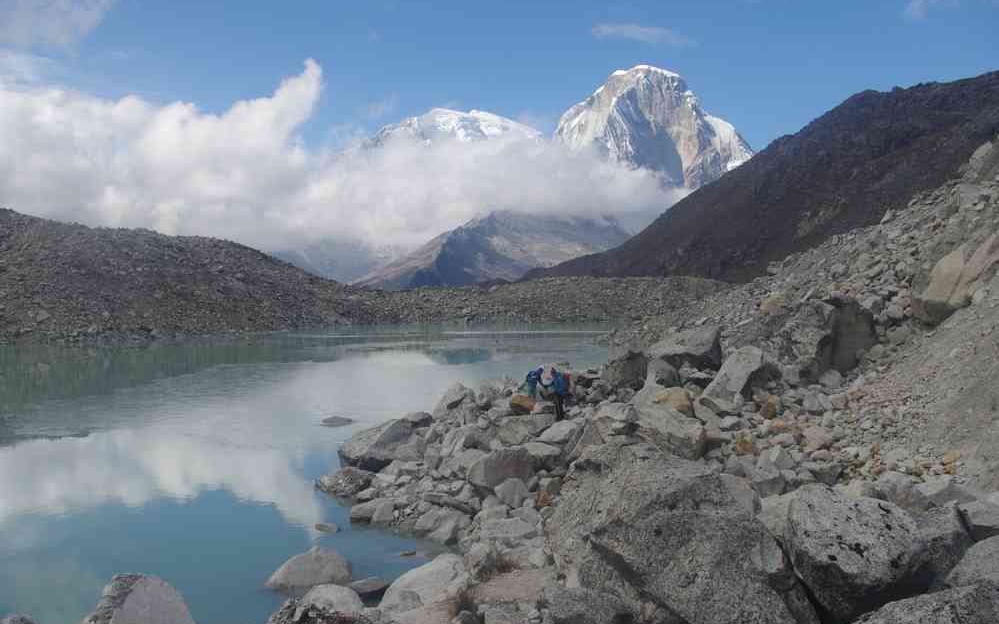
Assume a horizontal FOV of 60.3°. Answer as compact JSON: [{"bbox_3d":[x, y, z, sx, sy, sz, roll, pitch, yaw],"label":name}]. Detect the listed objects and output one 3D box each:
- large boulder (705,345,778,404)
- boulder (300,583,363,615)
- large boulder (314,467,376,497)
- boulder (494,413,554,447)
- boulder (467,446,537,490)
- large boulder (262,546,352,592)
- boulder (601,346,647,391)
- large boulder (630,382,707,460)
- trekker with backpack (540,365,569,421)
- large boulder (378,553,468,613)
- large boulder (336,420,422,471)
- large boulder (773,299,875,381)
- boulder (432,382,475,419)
[{"bbox_3d":[7.565,1.962,27.000,2.200,1.750,2.000,0,0,12],"label":"large boulder"},{"bbox_3d":[-2.477,4.358,12.700,0.951,0.530,0.808,0,1,-11],"label":"boulder"},{"bbox_3d":[-3.815,4.170,21.200,1.448,0.663,1.231,0,1,-10],"label":"large boulder"},{"bbox_3d":[0.698,3.278,24.000,1.600,0.800,1.300,0,0,0],"label":"boulder"},{"bbox_3d":[0.022,3.485,19.200,1.509,0.841,1.207,1,1,0],"label":"boulder"},{"bbox_3d":[-3.167,4.268,14.300,1.417,0.589,1.134,0,1,-12],"label":"large boulder"},{"bbox_3d":[4.650,2.102,32.000,1.750,1.500,1.600,0,0,0],"label":"boulder"},{"bbox_3d":[4.028,2.586,20.500,1.700,1.650,1.900,0,0,0],"label":"large boulder"},{"bbox_3d":[1.694,2.495,26.500,0.800,1.720,0.620,0,0,9],"label":"trekker with backpack"},{"bbox_3d":[-1.180,4.214,13.400,1.384,0.732,1.176,0,1,-5],"label":"large boulder"},{"bbox_3d":[-3.476,3.925,25.400,2.496,1.403,1.997,0,1,-8],"label":"large boulder"},{"bbox_3d":[12.088,1.002,32.000,3.652,3.078,2.922,1,1,21],"label":"large boulder"},{"bbox_3d":[-1.497,2.881,28.000,1.350,1.200,1.200,0,0,0],"label":"boulder"}]

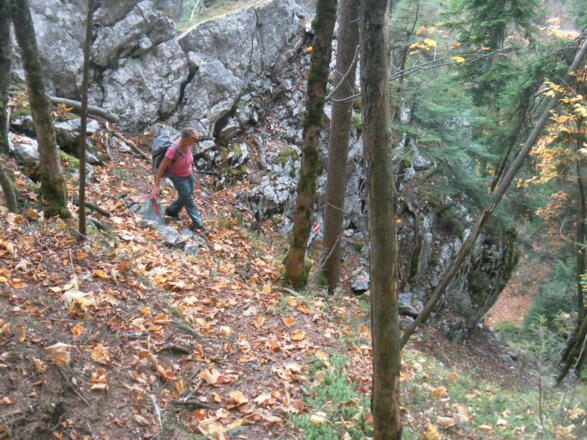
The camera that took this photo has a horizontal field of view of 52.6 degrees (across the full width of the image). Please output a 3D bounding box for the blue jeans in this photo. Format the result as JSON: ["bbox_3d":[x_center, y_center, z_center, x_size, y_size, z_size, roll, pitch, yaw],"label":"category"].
[{"bbox_3d":[-1.665,-0.310,8.980,0.520,0.880,0.380,6,12,31],"label":"blue jeans"}]

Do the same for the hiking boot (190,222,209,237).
[{"bbox_3d":[-1.394,0.142,8.850,0.300,0.160,0.115,23,20,27],"label":"hiking boot"}]

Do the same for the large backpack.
[{"bbox_3d":[-1.955,-1.020,9.100,0.330,0.560,0.360,23,20,27],"label":"large backpack"}]

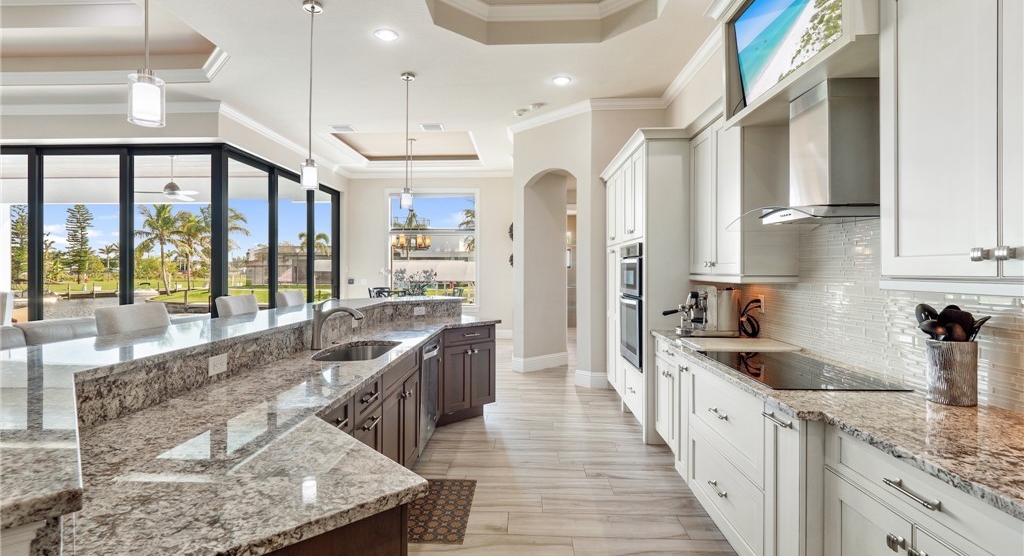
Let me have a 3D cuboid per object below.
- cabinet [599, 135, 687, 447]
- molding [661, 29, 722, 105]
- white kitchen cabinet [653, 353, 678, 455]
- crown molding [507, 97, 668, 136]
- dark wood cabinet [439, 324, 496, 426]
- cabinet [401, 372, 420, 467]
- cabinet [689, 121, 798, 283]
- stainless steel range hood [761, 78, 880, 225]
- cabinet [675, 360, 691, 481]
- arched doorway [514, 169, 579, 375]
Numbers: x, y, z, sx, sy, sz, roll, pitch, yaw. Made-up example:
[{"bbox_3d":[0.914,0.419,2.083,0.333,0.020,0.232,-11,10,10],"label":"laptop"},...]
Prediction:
[{"bbox_3d":[1.419,0.064,4.585,0.716,2.500,1.720,0,1,2],"label":"cabinet"},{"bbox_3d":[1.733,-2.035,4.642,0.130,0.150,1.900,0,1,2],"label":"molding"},{"bbox_3d":[1.458,0.896,3.510,0.600,0.680,0.600,0,1,2],"label":"white kitchen cabinet"},{"bbox_3d":[0.815,-2.052,5.904,2.172,0.160,0.586,0,1,29],"label":"crown molding"},{"bbox_3d":[-0.593,0.878,4.635,0.610,0.870,0.620,-1,1,-43],"label":"dark wood cabinet"},{"bbox_3d":[-0.945,0.913,3.113,0.600,0.660,0.440,0,1,2],"label":"cabinet"},{"bbox_3d":[1.565,-0.561,3.279,0.355,1.180,0.920,0,1,2],"label":"cabinet"},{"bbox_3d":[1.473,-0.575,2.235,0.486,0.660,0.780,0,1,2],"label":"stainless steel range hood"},{"bbox_3d":[1.361,0.864,2.942,0.600,0.760,0.230,0,1,2],"label":"cabinet"},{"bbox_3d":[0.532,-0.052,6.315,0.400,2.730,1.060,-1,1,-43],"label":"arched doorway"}]

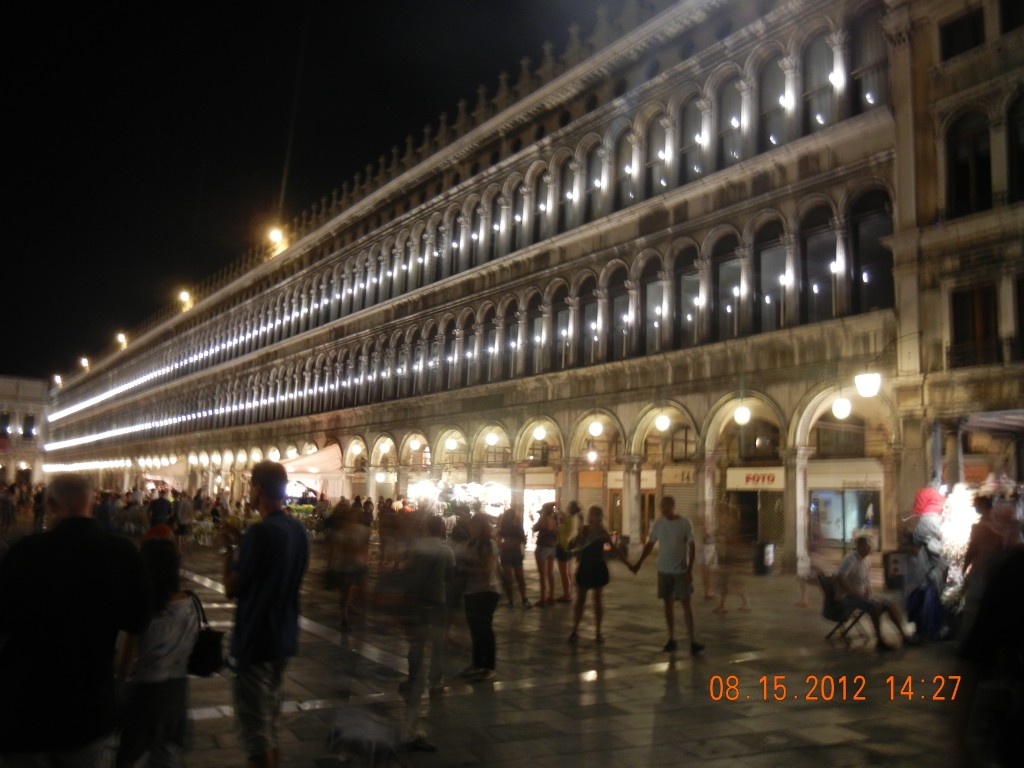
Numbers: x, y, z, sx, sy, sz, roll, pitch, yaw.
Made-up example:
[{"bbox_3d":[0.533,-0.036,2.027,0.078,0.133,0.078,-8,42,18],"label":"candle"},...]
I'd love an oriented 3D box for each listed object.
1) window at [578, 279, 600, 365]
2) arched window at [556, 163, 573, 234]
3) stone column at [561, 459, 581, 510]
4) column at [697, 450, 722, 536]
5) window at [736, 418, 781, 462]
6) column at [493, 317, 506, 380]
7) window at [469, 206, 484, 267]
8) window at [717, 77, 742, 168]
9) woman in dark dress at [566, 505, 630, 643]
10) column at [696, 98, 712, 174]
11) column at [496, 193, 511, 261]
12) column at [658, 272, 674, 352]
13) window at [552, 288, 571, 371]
[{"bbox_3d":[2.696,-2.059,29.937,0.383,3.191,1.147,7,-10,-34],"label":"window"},{"bbox_3d":[1.939,-6.822,32.347,0.323,2.747,1.071,8,-10,-34],"label":"arched window"},{"bbox_3d":[2.006,4.115,29.922,0.545,3.272,0.545,8,-10,-34],"label":"stone column"},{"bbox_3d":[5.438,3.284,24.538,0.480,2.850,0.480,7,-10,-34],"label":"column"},{"bbox_3d":[7.765,1.748,28.023,0.200,1.320,1.700,8,-10,-34],"label":"window"},{"bbox_3d":[-0.510,-1.356,34.640,0.394,2.626,0.394,2,-8,0],"label":"column"},{"bbox_3d":[-1.478,-6.028,36.578,0.250,2.720,1.060,7,-10,-34],"label":"window"},{"bbox_3d":[6.257,-7.527,25.485,0.300,2.800,1.120,8,-10,-34],"label":"window"},{"bbox_3d":[1.082,2.323,10.850,0.720,1.650,0.420,0,-8,16],"label":"woman in dark dress"},{"bbox_3d":[5.613,-7.236,25.934,0.360,2.430,0.360,2,-8,0],"label":"column"},{"bbox_3d":[-0.335,-6.114,34.594,0.400,2.650,0.390,7,-10,-34],"label":"column"},{"bbox_3d":[4.612,-2.165,26.420,0.400,2.470,0.390,7,-10,-34],"label":"column"},{"bbox_3d":[1.767,-1.907,30.919,0.250,2.940,1.060,7,-10,-34],"label":"window"}]

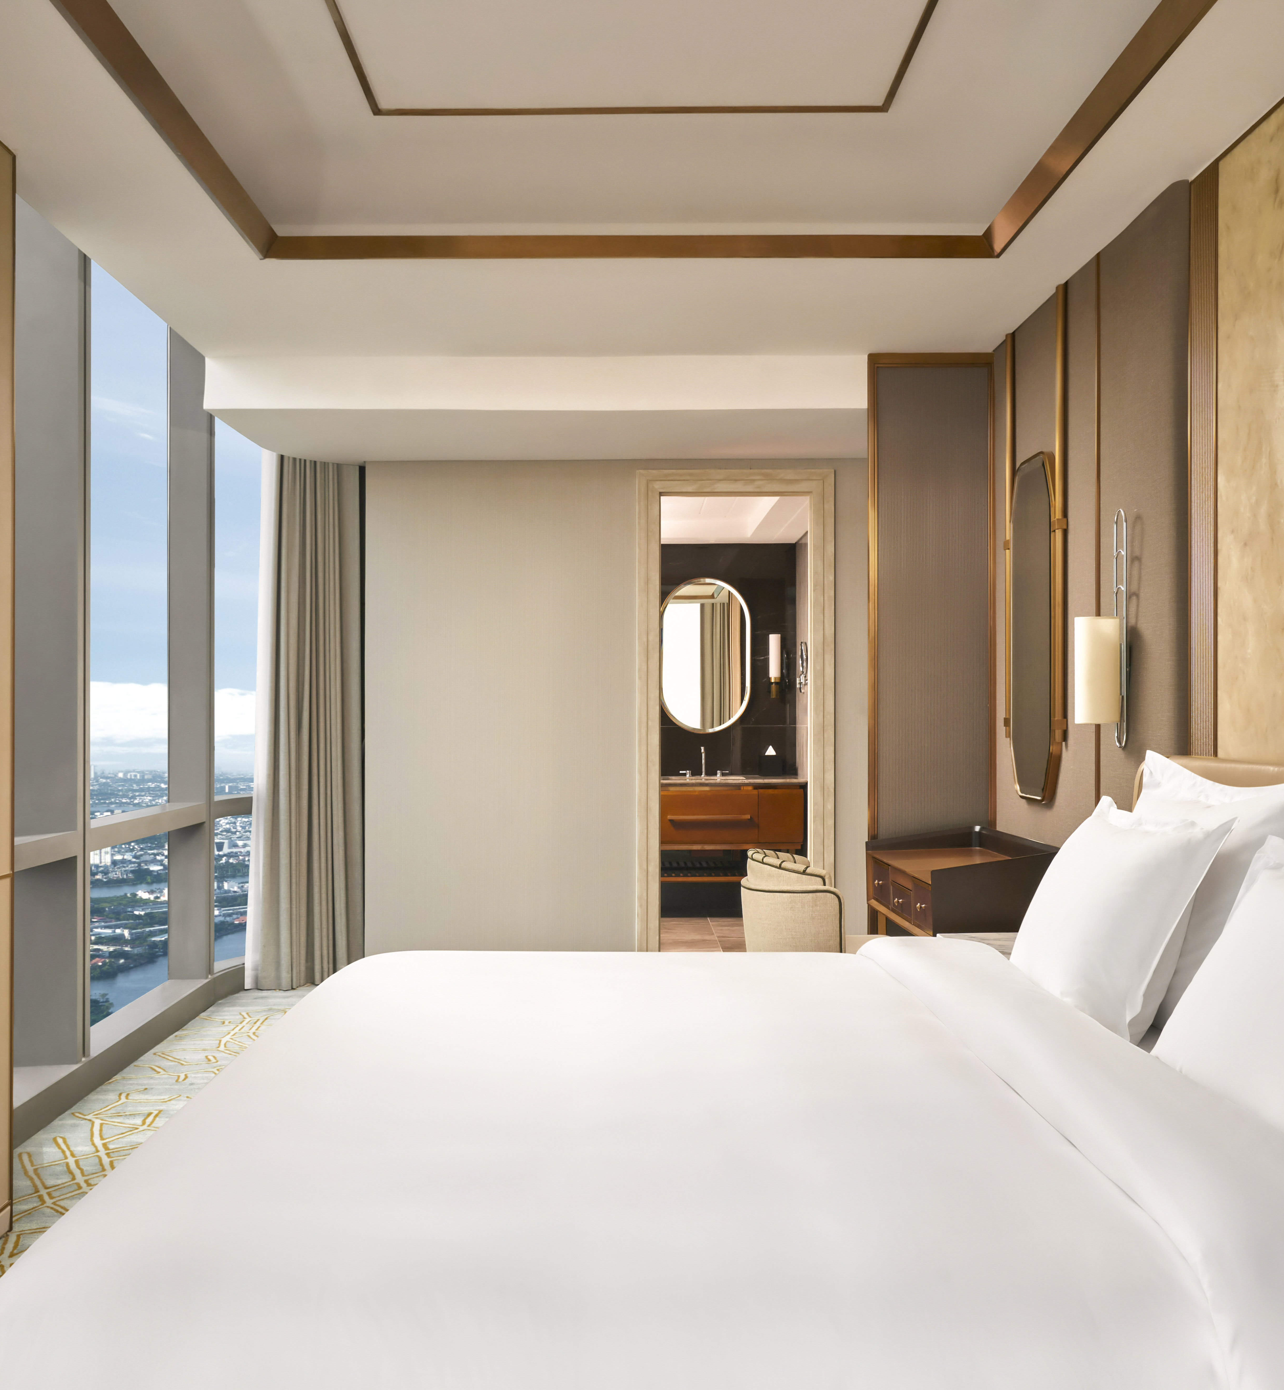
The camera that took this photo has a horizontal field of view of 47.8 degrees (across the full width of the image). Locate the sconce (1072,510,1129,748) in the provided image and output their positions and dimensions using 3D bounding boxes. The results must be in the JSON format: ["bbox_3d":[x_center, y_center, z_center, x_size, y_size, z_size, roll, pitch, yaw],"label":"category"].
[{"bbox_3d":[1.319,-0.189,4.164,0.160,0.680,0.130,0,0,-1],"label":"sconce"}]

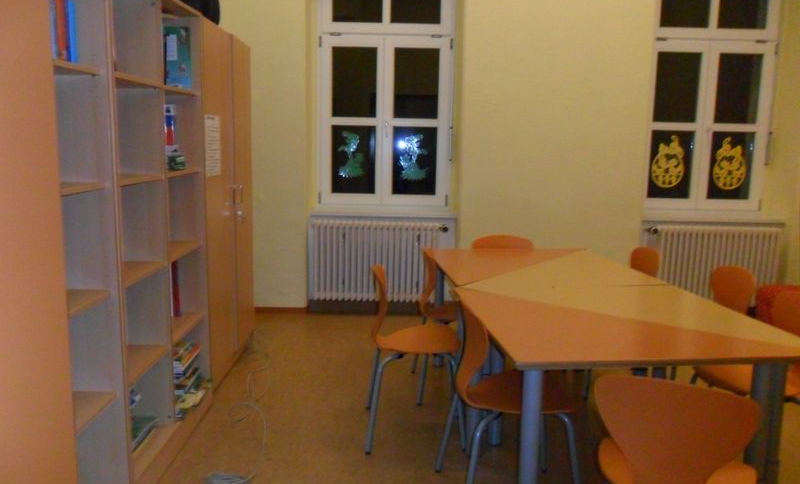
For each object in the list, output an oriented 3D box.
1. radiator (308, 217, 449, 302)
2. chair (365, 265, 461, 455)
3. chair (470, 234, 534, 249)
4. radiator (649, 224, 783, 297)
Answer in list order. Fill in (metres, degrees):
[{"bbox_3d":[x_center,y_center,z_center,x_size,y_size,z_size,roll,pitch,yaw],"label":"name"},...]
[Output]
[{"bbox_3d":[-0.182,0.149,4.862,0.965,0.634,0.150,1,9,-1],"label":"radiator"},{"bbox_3d":[0.073,0.498,2.876,0.472,0.776,0.479,1,9,-5],"label":"chair"},{"bbox_3d":[0.616,0.363,3.764,0.479,0.776,0.472,1,9,-1],"label":"chair"},{"bbox_3d":[2.453,0.204,4.905,0.959,0.634,0.150,1,9,-1],"label":"radiator"}]

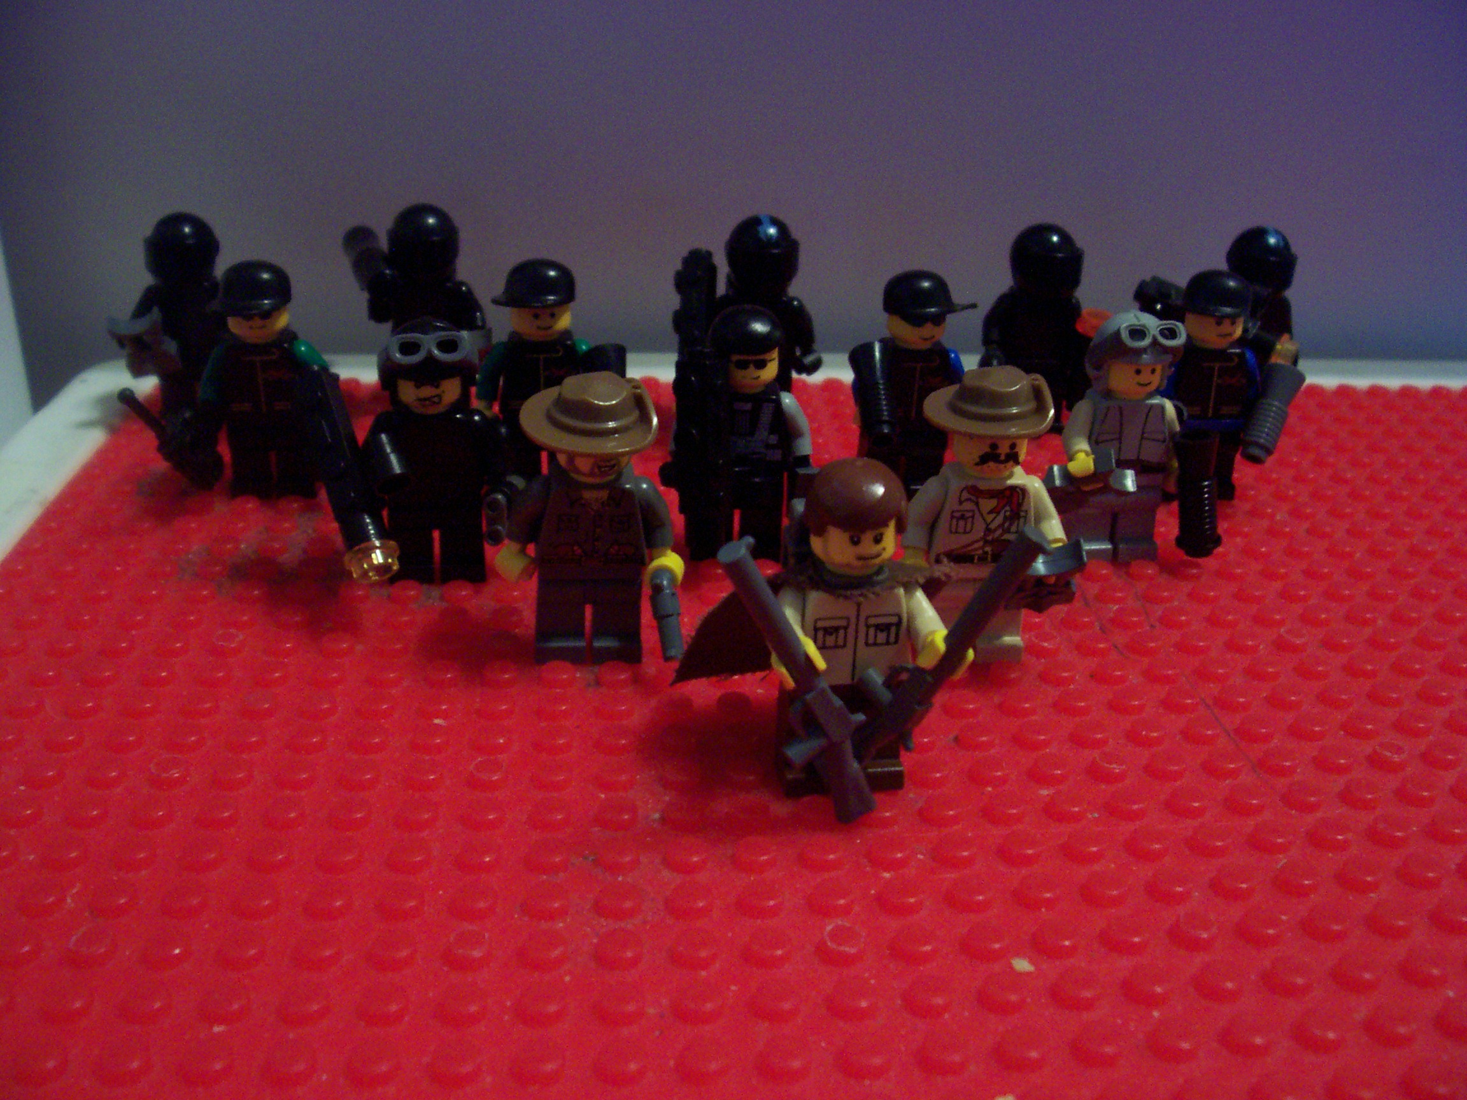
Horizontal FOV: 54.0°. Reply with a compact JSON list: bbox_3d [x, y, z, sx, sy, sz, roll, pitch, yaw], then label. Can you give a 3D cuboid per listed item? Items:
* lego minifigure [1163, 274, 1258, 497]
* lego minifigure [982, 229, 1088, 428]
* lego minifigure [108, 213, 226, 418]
[{"bbox_3d":[0.086,-0.028,0.259,0.022,0.043,0.015,0,27,-5],"label":"lego minifigure"},{"bbox_3d":[0.059,-0.043,0.285,0.022,0.043,0.015,0,27,-5],"label":"lego minifigure"},{"bbox_3d":[-0.103,-0.043,0.270,0.024,0.043,0.015,0,27,-5],"label":"lego minifigure"}]

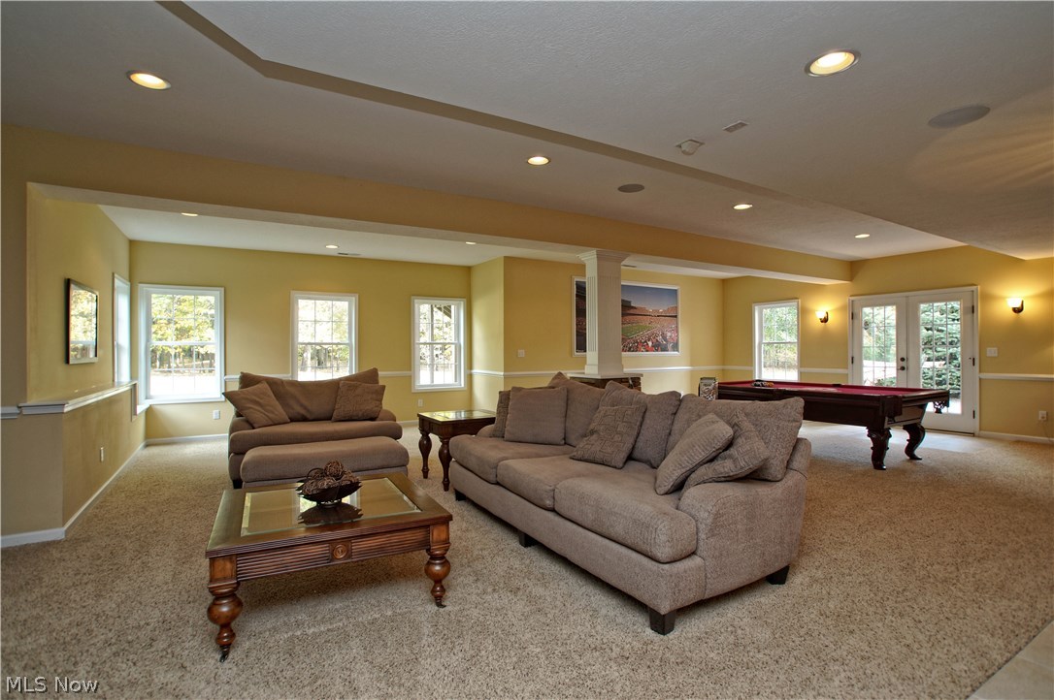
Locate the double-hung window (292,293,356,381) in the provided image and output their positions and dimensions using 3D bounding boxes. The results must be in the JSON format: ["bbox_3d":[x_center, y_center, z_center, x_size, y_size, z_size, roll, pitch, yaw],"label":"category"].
[{"bbox_3d":[-3.210,-0.086,7.438,0.961,1.623,0.120,-1,1,-32],"label":"double-hung window"}]

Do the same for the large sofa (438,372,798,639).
[{"bbox_3d":[0.429,0.781,3.343,1.090,1.000,2.350,-1,1,-32],"label":"large sofa"}]

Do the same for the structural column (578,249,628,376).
[{"bbox_3d":[0.861,-0.400,5.337,0.450,1.335,0.380,-1,1,-32],"label":"structural column"}]

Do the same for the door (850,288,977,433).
[{"bbox_3d":[6.112,0.137,7.489,0.140,2.178,1.668,-1,1,-32],"label":"door"}]

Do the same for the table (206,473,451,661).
[{"bbox_3d":[-1.057,1.053,2.527,1.010,0.480,0.930,0,1,-27],"label":"table"}]

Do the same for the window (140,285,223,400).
[{"bbox_3d":[-4.740,-0.075,6.475,0.948,1.618,0.120,-1,1,-32],"label":"window"}]

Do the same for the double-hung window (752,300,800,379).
[{"bbox_3d":[4.974,-0.177,9.310,0.120,1.545,0.939,-1,1,-32],"label":"double-hung window"}]

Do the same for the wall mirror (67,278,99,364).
[{"bbox_3d":[-3.980,-0.230,4.200,0.040,0.690,0.950,0,0,-32],"label":"wall mirror"}]

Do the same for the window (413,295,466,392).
[{"bbox_3d":[-1.588,-0.095,8.459,1.020,1.642,0.120,-1,1,-32],"label":"window"}]

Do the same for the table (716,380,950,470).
[{"bbox_3d":[3.704,0.851,6.160,1.420,0.790,2.370,-1,1,-32],"label":"table"}]

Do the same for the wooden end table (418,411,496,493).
[{"bbox_3d":[-0.647,0.960,4.579,0.650,0.630,0.570,-1,1,-32],"label":"wooden end table"}]

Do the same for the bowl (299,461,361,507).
[{"bbox_3d":[-1.029,0.704,2.452,0.330,0.220,0.310,0,1,-27],"label":"bowl"}]

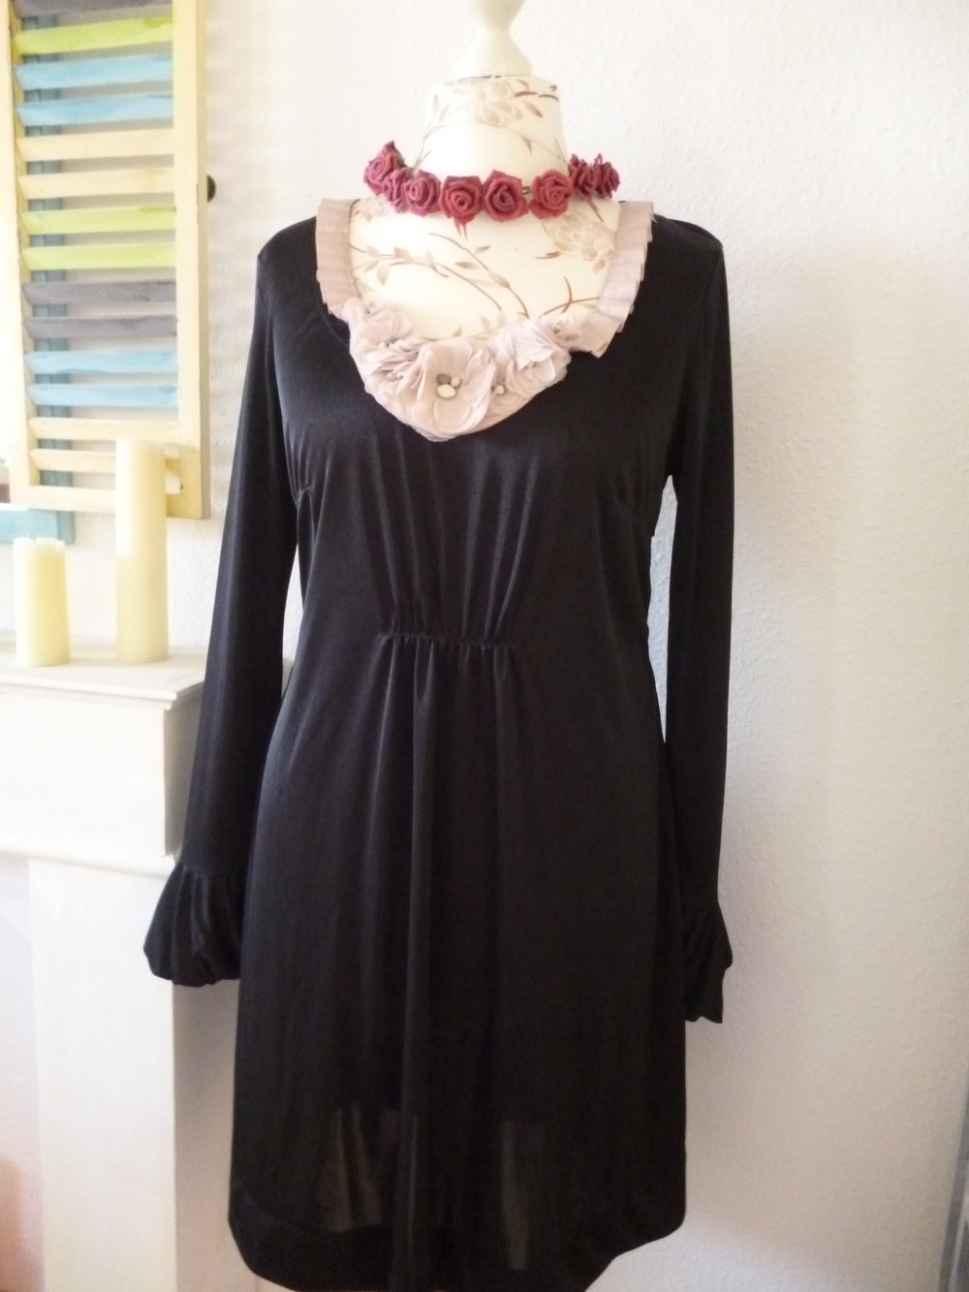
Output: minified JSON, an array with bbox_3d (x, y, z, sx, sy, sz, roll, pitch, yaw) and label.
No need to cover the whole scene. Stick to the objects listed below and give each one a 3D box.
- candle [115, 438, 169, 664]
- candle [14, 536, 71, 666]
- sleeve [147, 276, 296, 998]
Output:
[{"bbox_3d":[-0.457,-0.127,1.400,0.065,0.294,0.065,4,10,11],"label":"candle"},{"bbox_3d":[-0.581,-0.059,1.375,0.065,0.162,0.065,4,10,11],"label":"candle"},{"bbox_3d":[-0.235,0.000,0.965,0.120,0.660,0.125,11,10,10],"label":"sleeve"}]

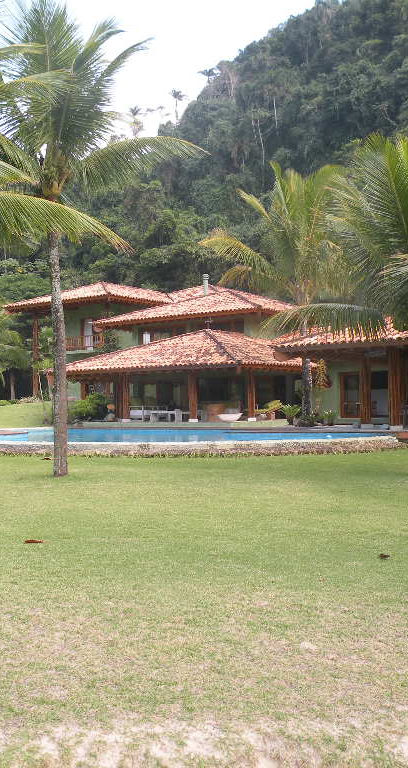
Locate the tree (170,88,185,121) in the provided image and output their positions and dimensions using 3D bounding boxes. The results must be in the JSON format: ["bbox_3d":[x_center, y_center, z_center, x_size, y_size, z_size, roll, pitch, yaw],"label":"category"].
[{"bbox_3d":[-7.631,-80.199,230.000,4.600,10.000,4.600,-1,-1,0],"label":"tree"}]

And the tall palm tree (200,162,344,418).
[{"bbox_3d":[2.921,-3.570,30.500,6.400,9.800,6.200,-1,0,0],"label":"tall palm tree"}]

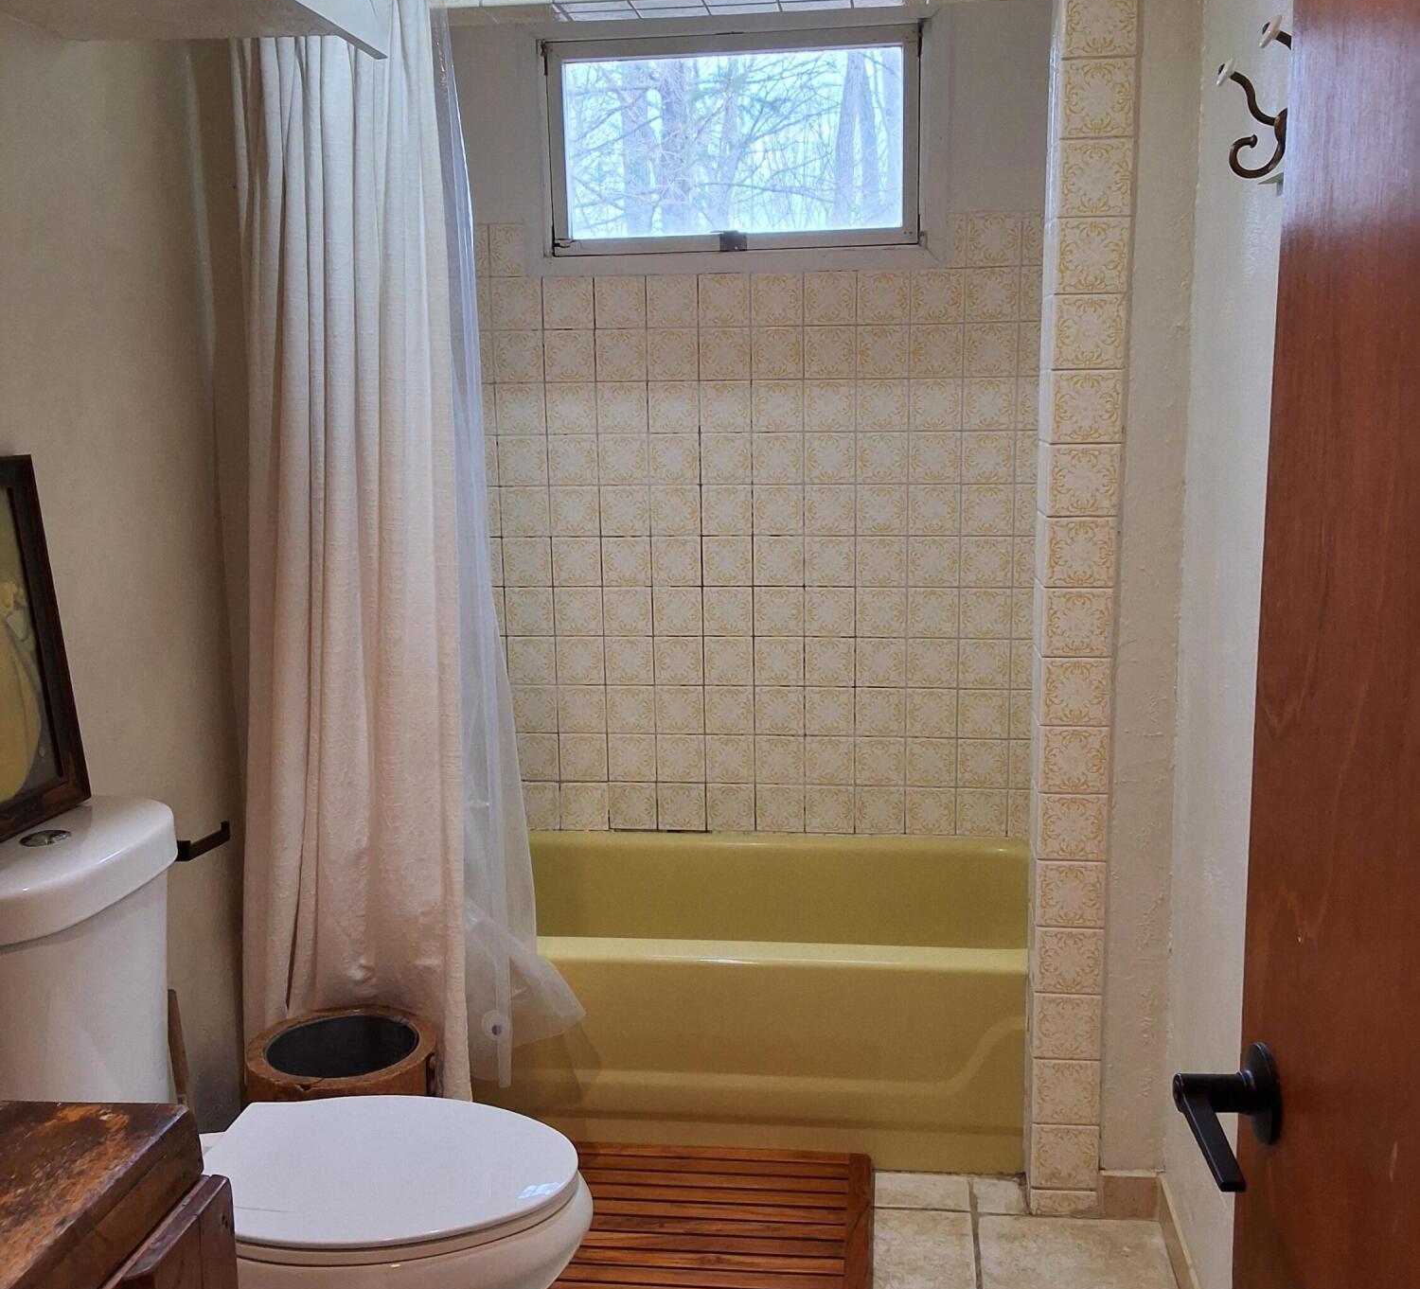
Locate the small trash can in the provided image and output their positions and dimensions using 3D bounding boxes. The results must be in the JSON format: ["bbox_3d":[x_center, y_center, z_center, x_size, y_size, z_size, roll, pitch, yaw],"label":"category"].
[{"bbox_3d":[-0.573,0.799,2.433,0.290,0.356,0.290,-1,11,0],"label":"small trash can"}]

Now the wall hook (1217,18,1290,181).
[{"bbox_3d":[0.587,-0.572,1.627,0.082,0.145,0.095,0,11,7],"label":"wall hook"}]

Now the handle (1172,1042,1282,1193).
[{"bbox_3d":[0.310,0.287,0.913,0.062,0.068,0.148,0,11,7],"label":"handle"}]

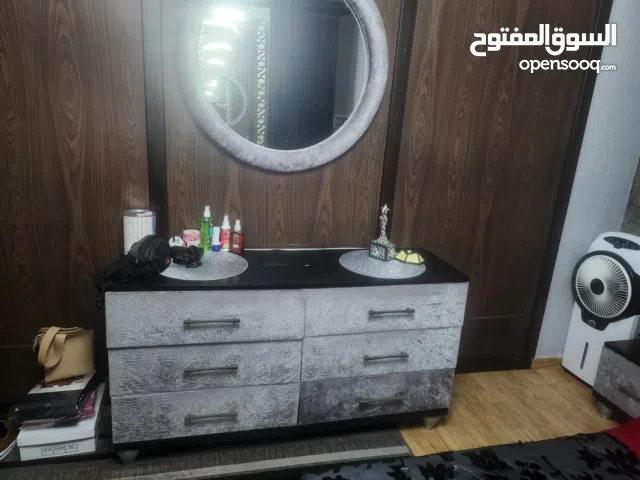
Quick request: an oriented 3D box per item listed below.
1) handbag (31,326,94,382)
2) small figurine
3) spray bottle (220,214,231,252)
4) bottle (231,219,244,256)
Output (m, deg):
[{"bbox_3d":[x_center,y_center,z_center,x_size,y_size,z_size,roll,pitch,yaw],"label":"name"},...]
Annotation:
[{"bbox_3d":[-1.113,0.480,1.944,0.218,0.212,0.117,-4,17,-27],"label":"handbag"},{"bbox_3d":[0.312,-0.042,2.172,0.101,0.262,0.096,14,18,34],"label":"small figurine"},{"bbox_3d":[-0.451,-0.034,2.117,0.047,0.175,0.047,0,15,-14],"label":"spray bottle"},{"bbox_3d":[-0.385,-0.015,2.076,0.060,0.169,0.049,0,15,-14],"label":"bottle"}]

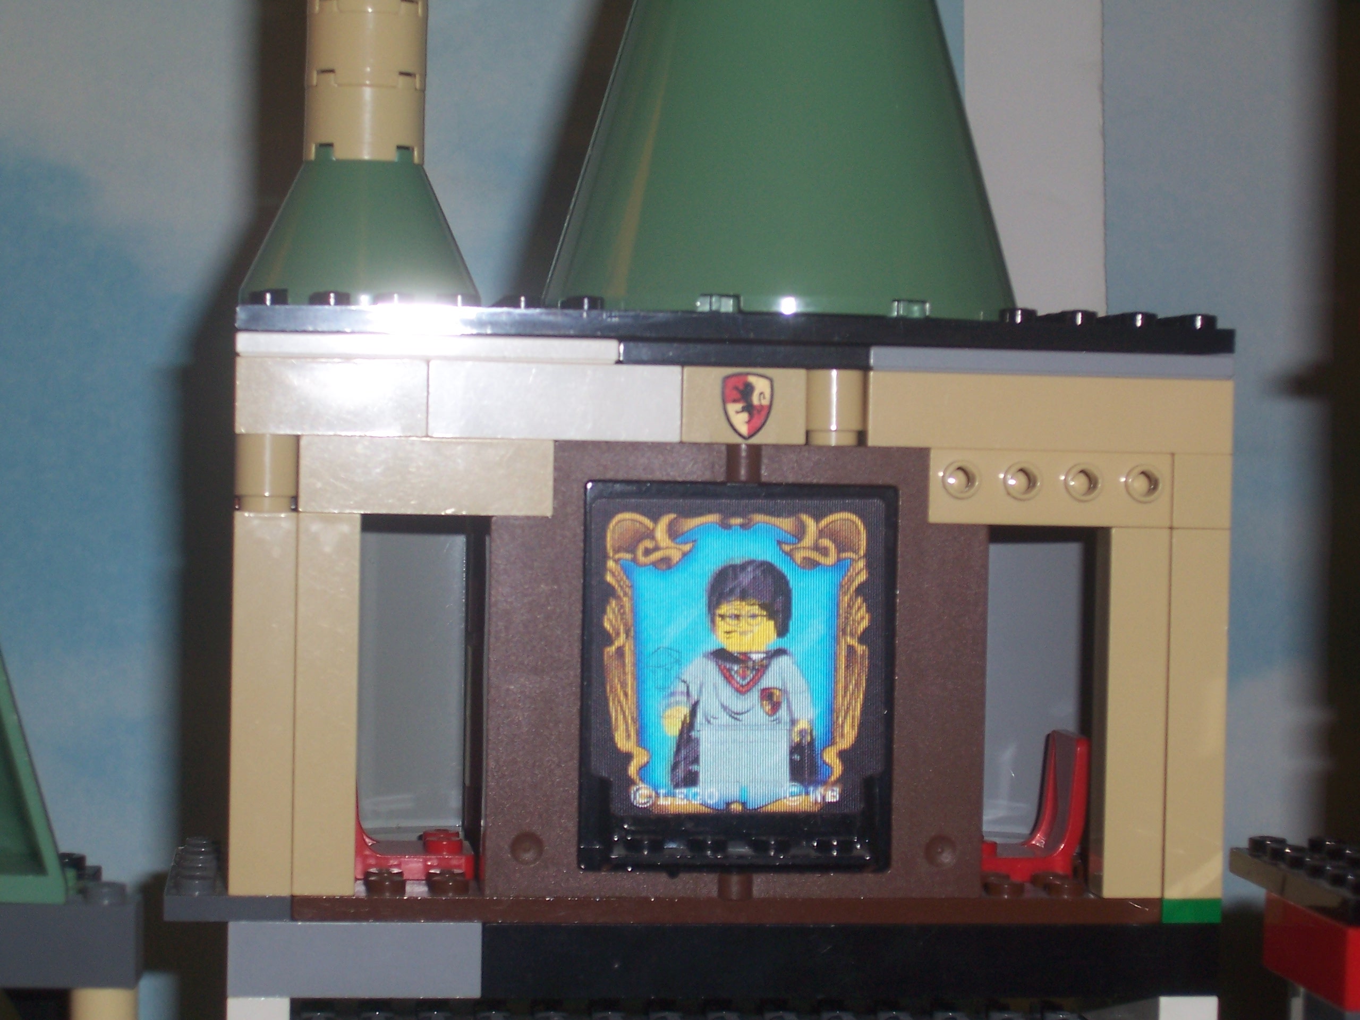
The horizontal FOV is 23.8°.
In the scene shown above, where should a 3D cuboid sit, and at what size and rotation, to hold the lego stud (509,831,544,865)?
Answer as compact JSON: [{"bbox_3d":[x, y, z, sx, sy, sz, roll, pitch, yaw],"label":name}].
[{"bbox_3d":[-0.019,0.043,0.407,0.004,0.004,0.001,1,1,-7],"label":"lego stud"}]

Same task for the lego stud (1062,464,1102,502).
[{"bbox_3d":[0.052,-0.004,0.414,0.005,0.005,0.002,1,1,-7],"label":"lego stud"}]

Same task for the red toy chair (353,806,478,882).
[{"bbox_3d":[-0.037,0.038,0.428,0.018,0.019,0.016,1,1,-7],"label":"red toy chair"}]

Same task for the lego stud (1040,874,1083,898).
[{"bbox_3d":[0.050,0.049,0.420,0.005,0.002,0.005,1,1,-7],"label":"lego stud"}]

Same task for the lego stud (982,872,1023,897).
[{"bbox_3d":[0.042,0.049,0.419,0.005,0.002,0.005,1,1,-7],"label":"lego stud"}]

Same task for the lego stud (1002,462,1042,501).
[{"bbox_3d":[0.044,-0.004,0.413,0.005,0.005,0.002,1,1,-7],"label":"lego stud"}]

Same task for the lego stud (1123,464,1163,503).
[{"bbox_3d":[0.060,-0.003,0.415,0.005,0.005,0.002,1,1,-7],"label":"lego stud"}]

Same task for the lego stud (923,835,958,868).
[{"bbox_3d":[0.033,0.044,0.413,0.004,0.004,0.001,1,1,-7],"label":"lego stud"}]

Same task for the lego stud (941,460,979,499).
[{"bbox_3d":[0.036,-0.004,0.412,0.005,0.005,0.002,1,1,-7],"label":"lego stud"}]

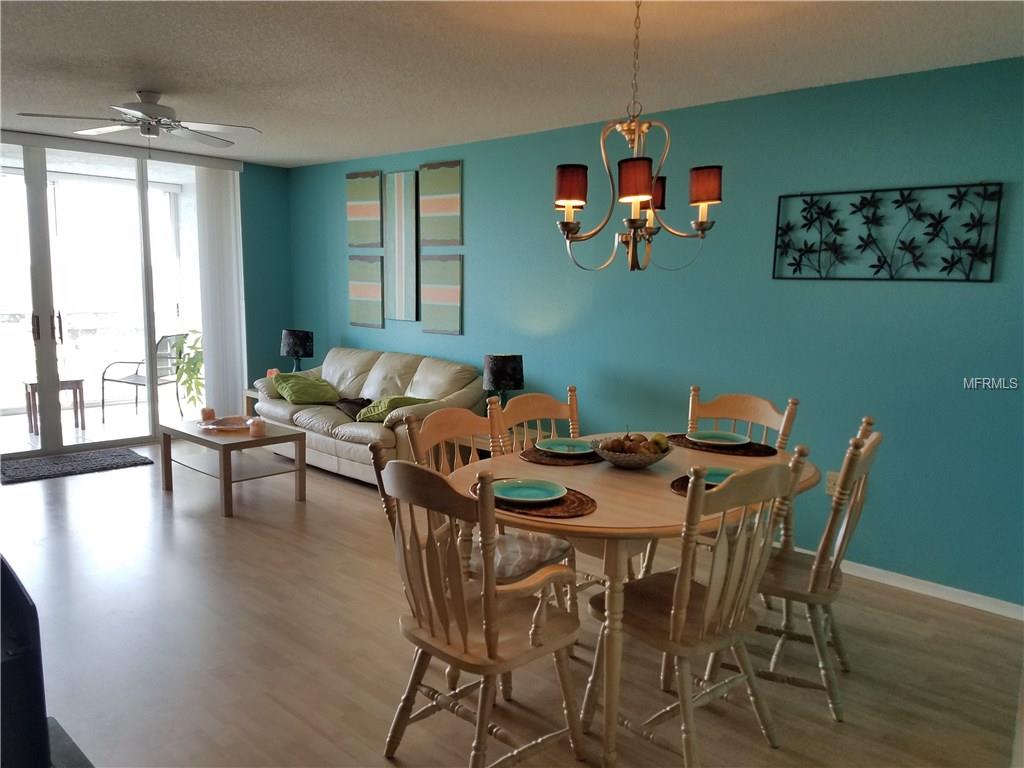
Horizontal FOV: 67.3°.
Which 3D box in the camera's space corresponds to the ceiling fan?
[{"bbox_3d":[-1.990,-1.479,4.232,1.260,0.260,1.240,2,8,6],"label":"ceiling fan"}]

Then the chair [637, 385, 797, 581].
[{"bbox_3d":[0.884,0.539,3.420,0.510,0.980,0.510,9,11,44],"label":"chair"}]

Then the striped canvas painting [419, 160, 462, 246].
[{"bbox_3d":[-0.521,-1.337,5.726,0.447,0.600,0.038,8,10,42],"label":"striped canvas painting"}]

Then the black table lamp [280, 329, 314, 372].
[{"bbox_3d":[-1.826,-0.182,6.567,0.275,0.540,0.275,8,10,42],"label":"black table lamp"}]

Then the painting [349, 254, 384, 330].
[{"bbox_3d":[-1.228,-0.777,6.496,0.445,0.592,0.033,8,10,42],"label":"painting"}]

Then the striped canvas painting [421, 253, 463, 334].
[{"bbox_3d":[-0.529,-0.674,5.810,0.445,0.588,0.038,8,10,42],"label":"striped canvas painting"}]

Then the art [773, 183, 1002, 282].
[{"bbox_3d":[1.754,-0.711,3.686,1.000,0.422,0.035,8,10,42],"label":"art"}]

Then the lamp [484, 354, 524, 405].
[{"bbox_3d":[-0.056,0.069,5.071,0.260,0.525,0.260,1,8,0],"label":"lamp"}]

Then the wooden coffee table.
[{"bbox_3d":[-1.859,0.521,5.133,0.885,0.450,0.565,8,10,42],"label":"wooden coffee table"}]

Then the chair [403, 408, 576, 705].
[{"bbox_3d":[-0.051,0.588,2.923,0.510,0.980,0.510,7,10,36],"label":"chair"}]

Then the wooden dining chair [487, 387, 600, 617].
[{"bbox_3d":[0.262,0.535,3.358,0.510,0.980,0.510,8,11,43],"label":"wooden dining chair"}]

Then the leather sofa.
[{"bbox_3d":[-1.107,0.220,5.838,1.970,0.870,0.860,8,10,42],"label":"leather sofa"}]

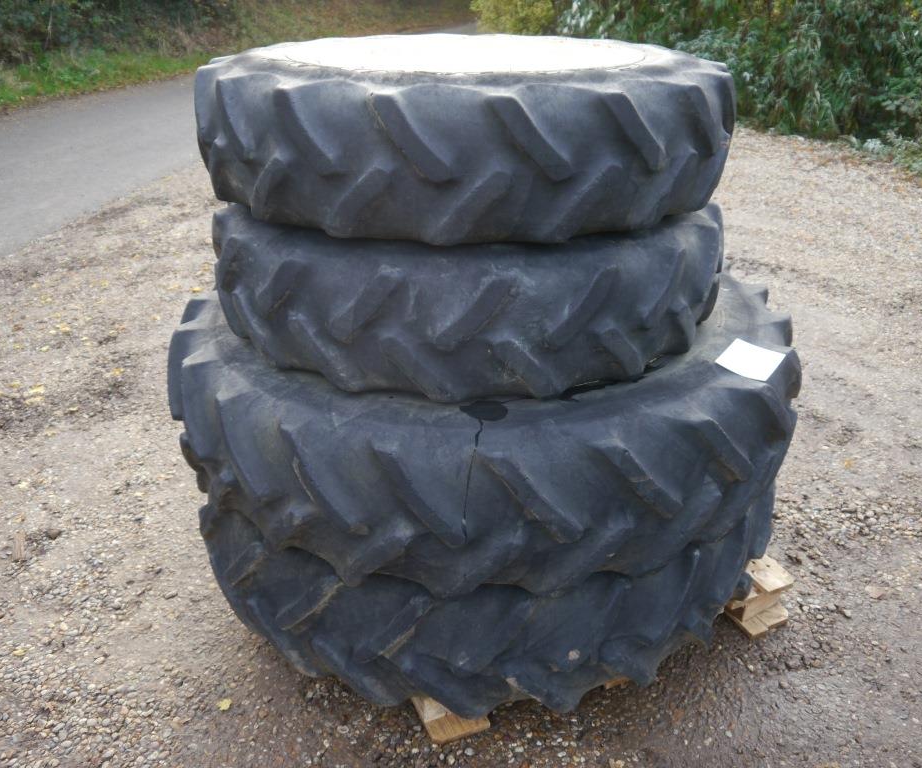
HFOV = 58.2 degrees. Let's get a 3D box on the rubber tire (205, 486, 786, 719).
[{"bbox_3d":[0.070,0.215,2.365,1.560,0.345,1.560,0,28,0],"label":"rubber tire"}]

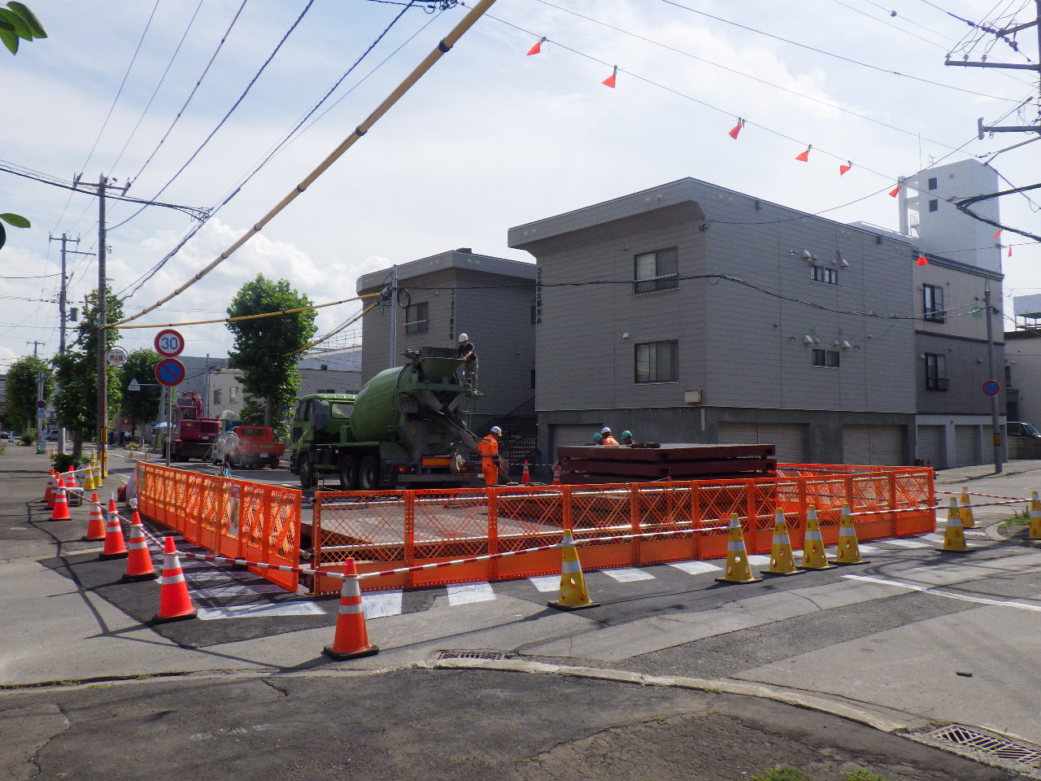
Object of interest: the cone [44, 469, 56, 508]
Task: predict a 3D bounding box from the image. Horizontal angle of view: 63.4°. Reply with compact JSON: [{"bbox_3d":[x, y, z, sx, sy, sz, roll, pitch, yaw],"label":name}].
[{"bbox_3d":[-9.875,2.008,17.800,0.370,0.700,0.370,2,-3,-30],"label":"cone"}]

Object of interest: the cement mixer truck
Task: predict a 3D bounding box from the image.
[{"bbox_3d":[-4.398,0.980,25.632,2.500,3.750,7.900,2,-4,-35],"label":"cement mixer truck"}]

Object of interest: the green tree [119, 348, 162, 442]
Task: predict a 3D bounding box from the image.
[{"bbox_3d":[-31.021,0.666,69.000,3.800,8.200,3.800,0,-3,0],"label":"green tree"}]

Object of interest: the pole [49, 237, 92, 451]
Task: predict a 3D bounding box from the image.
[{"bbox_3d":[-25.459,-2.454,47.639,2.100,12.700,0.600,2,-3,-32],"label":"pole"}]

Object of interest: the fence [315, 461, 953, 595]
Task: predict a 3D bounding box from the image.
[{"bbox_3d":[2.270,1.660,10.920,10.050,1.010,0.100,2,-3,-30],"label":"fence"}]

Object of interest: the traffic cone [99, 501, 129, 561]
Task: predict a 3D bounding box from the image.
[{"bbox_3d":[-5.176,1.736,10.684,0.370,0.700,0.370,1,-3,-20],"label":"traffic cone"}]

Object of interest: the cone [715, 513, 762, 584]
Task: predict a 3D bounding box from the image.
[{"bbox_3d":[2.329,1.673,8.977,0.370,0.700,0.370,-2,-3,33],"label":"cone"}]

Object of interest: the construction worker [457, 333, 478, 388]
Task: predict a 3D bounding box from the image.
[{"bbox_3d":[-1.520,-0.825,24.400,0.600,1.620,0.580,3,-4,-41],"label":"construction worker"}]

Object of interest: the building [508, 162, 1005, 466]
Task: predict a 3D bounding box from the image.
[{"bbox_3d":[11.547,-1.387,36.667,23.747,9.340,8.859,2,-3,-40],"label":"building"}]

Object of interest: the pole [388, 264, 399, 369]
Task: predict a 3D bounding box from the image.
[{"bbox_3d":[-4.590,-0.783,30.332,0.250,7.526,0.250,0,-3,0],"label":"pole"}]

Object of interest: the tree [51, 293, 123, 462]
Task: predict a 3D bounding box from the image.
[{"bbox_3d":[-16.170,-0.380,31.500,2.650,6.650,2.650,0,-3,0],"label":"tree"}]

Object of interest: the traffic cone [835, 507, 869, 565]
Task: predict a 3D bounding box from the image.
[{"bbox_3d":[3.970,1.729,10.178,0.370,0.700,0.370,-2,-4,35],"label":"traffic cone"}]

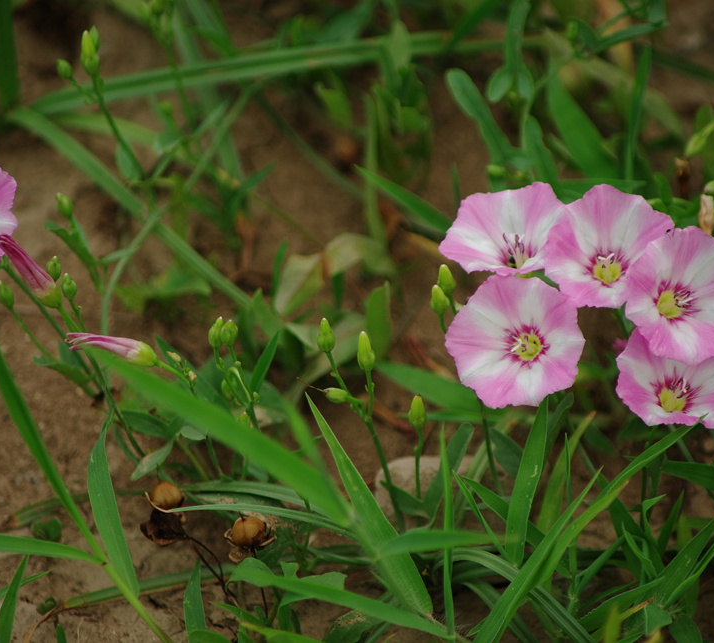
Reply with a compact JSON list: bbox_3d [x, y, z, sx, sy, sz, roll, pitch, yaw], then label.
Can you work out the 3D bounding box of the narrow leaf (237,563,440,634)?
[{"bbox_3d":[-0.003,0.049,1.080,0.040,0.007,0.007,16,35,-6],"label":"narrow leaf"}]

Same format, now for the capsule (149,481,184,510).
[{"bbox_3d":[-0.037,0.034,1.200,0.006,0.006,0.006,3,30,-1],"label":"capsule"}]

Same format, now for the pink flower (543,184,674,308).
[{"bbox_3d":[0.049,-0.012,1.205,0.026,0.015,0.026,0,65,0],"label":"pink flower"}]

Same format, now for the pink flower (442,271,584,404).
[{"bbox_3d":[0.029,0.004,1.123,0.025,0.024,0.013,10,-5,14],"label":"pink flower"}]

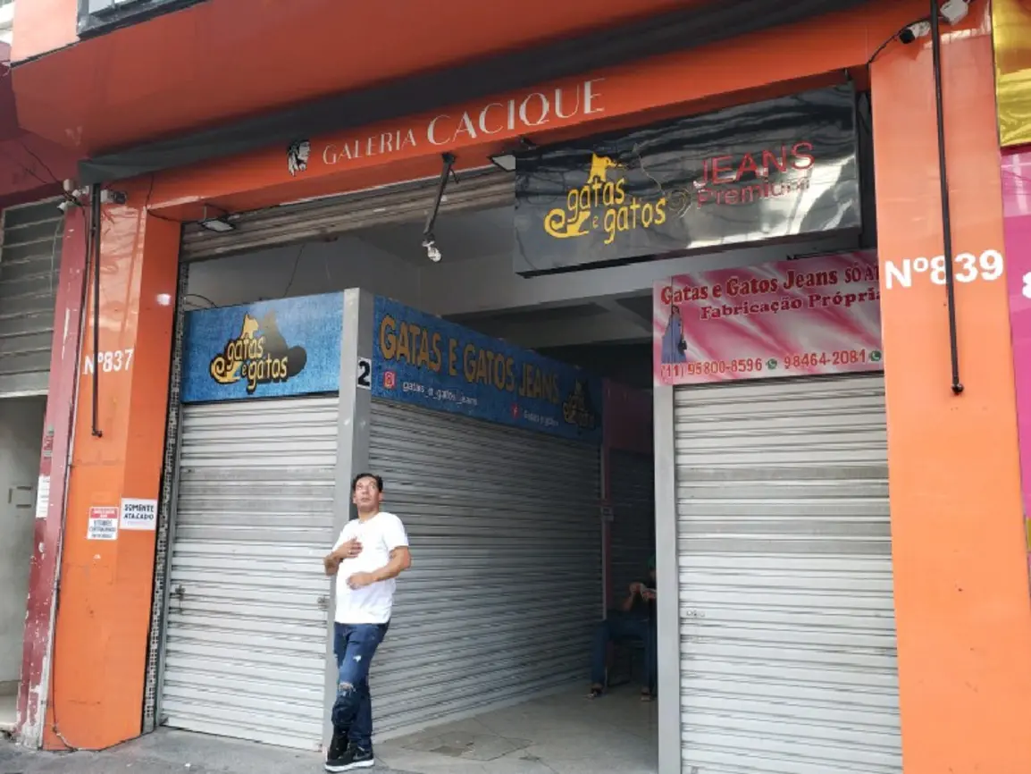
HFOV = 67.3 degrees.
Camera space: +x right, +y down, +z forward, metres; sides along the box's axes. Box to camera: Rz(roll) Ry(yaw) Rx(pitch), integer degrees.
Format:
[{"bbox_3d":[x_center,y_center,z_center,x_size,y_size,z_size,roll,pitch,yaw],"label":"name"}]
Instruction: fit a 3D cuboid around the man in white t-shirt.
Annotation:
[{"bbox_3d":[-0.929,1.445,4.959,0.510,1.735,0.420,-2,-9,20],"label":"man in white t-shirt"}]

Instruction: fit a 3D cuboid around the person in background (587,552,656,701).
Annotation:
[{"bbox_3d":[0.988,1.975,6.618,0.580,1.170,0.780,-4,-10,30],"label":"person in background"}]

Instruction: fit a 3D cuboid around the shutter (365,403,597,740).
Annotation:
[{"bbox_3d":[-0.093,1.424,6.495,0.070,2.215,3.250,-5,-11,34],"label":"shutter"}]

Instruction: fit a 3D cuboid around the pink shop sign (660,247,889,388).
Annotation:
[{"bbox_3d":[1.569,-0.385,4.586,1.514,0.680,0.050,-3,-10,24],"label":"pink shop sign"}]

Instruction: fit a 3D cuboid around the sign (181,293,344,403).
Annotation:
[{"bbox_3d":[-1.834,-0.269,5.566,1.452,0.711,0.080,-3,-10,24],"label":"sign"}]

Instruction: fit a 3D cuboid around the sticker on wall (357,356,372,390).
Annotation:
[{"bbox_3d":[-1.026,-0.090,5.286,0.006,0.206,0.126,-5,-11,34],"label":"sticker on wall"}]

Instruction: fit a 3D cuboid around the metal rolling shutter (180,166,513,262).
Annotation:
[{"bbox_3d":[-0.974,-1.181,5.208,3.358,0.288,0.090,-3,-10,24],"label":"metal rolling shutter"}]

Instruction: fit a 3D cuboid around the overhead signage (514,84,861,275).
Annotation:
[{"bbox_3d":[0.855,-1.054,4.125,1.782,0.742,0.150,-3,-10,24],"label":"overhead signage"}]

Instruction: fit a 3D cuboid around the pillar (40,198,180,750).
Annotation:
[{"bbox_3d":[-2.757,0.546,5.443,0.422,3.605,0.443,-3,-10,24],"label":"pillar"}]

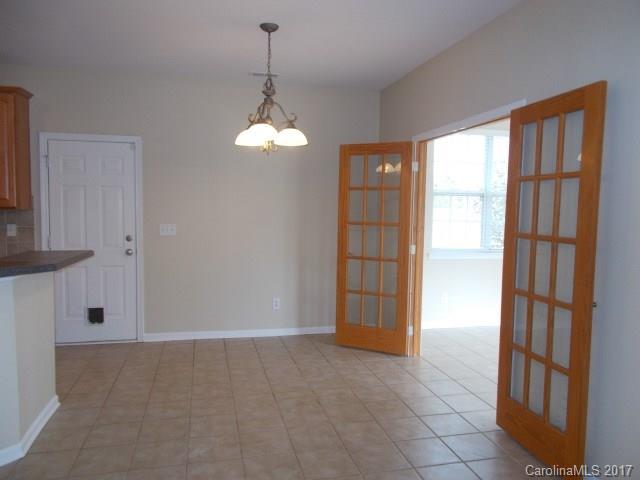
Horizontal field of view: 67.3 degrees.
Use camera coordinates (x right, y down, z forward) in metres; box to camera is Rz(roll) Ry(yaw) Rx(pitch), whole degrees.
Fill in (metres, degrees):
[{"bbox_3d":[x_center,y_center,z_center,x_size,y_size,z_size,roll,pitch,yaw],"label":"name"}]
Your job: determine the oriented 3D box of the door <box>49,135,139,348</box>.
[{"bbox_3d":[-2.257,0.042,4.824,0.800,2.030,0.045,0,4,-14],"label":"door"}]

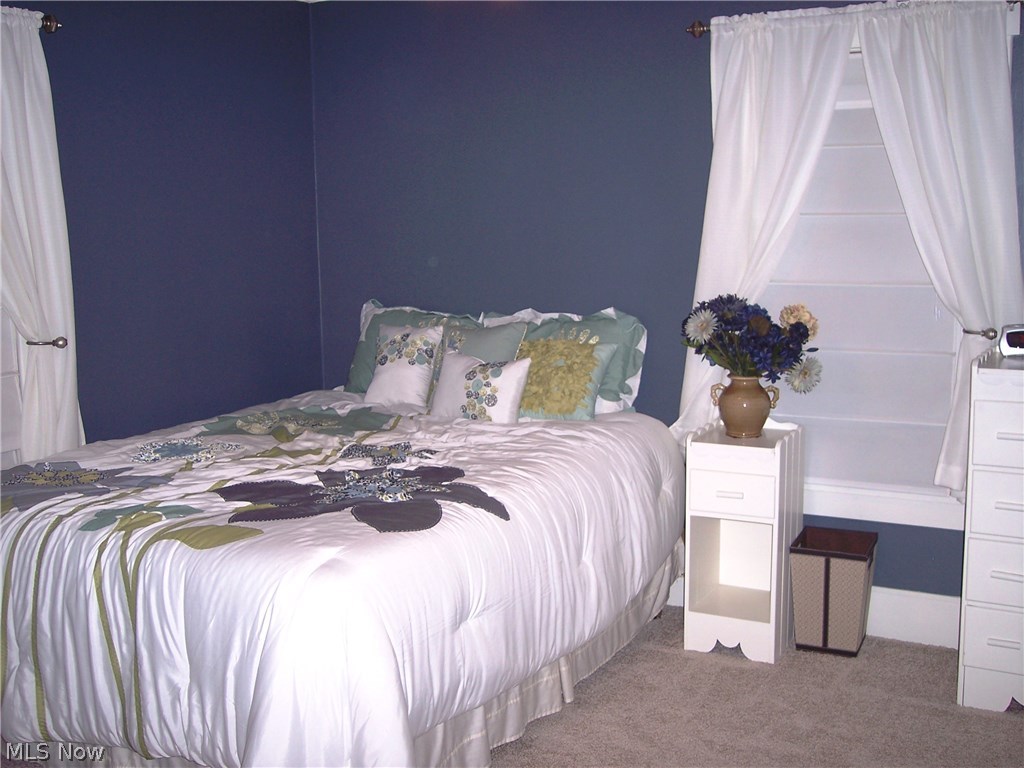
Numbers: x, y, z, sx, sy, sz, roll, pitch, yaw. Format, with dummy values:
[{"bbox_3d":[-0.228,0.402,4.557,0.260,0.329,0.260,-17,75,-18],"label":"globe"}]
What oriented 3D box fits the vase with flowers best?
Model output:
[{"bbox_3d":[0.816,-0.059,3.929,0.436,0.486,0.359,4,10,26],"label":"vase with flowers"}]

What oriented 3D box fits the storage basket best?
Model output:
[{"bbox_3d":[1.120,0.728,4.017,0.260,0.370,0.263,4,10,26],"label":"storage basket"}]

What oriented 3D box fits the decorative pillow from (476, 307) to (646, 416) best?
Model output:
[{"bbox_3d":[0.166,-0.082,4.325,0.650,0.401,0.171,4,-8,26],"label":"decorative pillow"}]

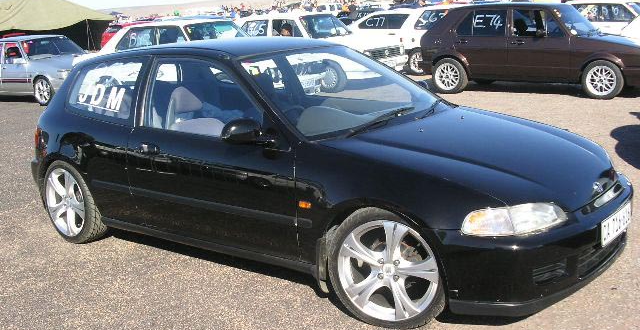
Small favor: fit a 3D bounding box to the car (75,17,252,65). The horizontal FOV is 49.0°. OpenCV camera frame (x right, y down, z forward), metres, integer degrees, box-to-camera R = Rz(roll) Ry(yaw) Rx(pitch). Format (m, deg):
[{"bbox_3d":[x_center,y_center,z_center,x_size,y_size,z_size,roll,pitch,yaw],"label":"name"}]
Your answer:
[{"bbox_3d":[-2.295,-1.677,11.821,4.400,1.400,1.660,6,15,37],"label":"car"}]

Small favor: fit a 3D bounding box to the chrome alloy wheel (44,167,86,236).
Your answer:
[{"bbox_3d":[-1.659,0.231,4.766,0.460,0.460,0.180,6,16,38],"label":"chrome alloy wheel"}]

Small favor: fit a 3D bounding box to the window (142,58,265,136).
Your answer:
[{"bbox_3d":[-0.630,-0.372,3.869,0.970,0.444,0.050,6,-9,38],"label":"window"}]

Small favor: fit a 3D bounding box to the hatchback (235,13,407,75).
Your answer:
[{"bbox_3d":[-0.341,-2.209,13.729,3.820,1.400,1.620,4,14,32],"label":"hatchback"}]

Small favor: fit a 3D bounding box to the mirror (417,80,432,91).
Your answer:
[{"bbox_3d":[0.681,-0.520,4.765,0.125,0.125,0.230,6,16,38],"label":"mirror"}]

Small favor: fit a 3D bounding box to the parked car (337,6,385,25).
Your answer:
[{"bbox_3d":[2.250,-4.856,25.216,4.100,1.420,1.660,-2,12,6],"label":"parked car"}]

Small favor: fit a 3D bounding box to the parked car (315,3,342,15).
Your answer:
[{"bbox_3d":[1.158,-11.584,54.172,4.300,1.650,1.700,6,15,38],"label":"parked car"}]

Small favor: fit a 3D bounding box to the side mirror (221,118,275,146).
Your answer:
[{"bbox_3d":[-0.360,-0.170,3.441,0.125,0.125,0.230,6,16,38],"label":"side mirror"}]

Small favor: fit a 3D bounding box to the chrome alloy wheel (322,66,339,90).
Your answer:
[{"bbox_3d":[0.215,-1.581,12.655,0.410,0.410,0.170,4,14,32],"label":"chrome alloy wheel"}]

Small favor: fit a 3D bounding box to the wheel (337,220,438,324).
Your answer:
[{"bbox_3d":[0.333,0.467,3.239,0.475,0.475,0.170,2,13,23],"label":"wheel"}]

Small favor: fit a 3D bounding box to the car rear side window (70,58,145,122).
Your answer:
[{"bbox_3d":[-1.350,-0.469,4.433,0.710,0.411,0.050,6,-9,38],"label":"car rear side window"}]

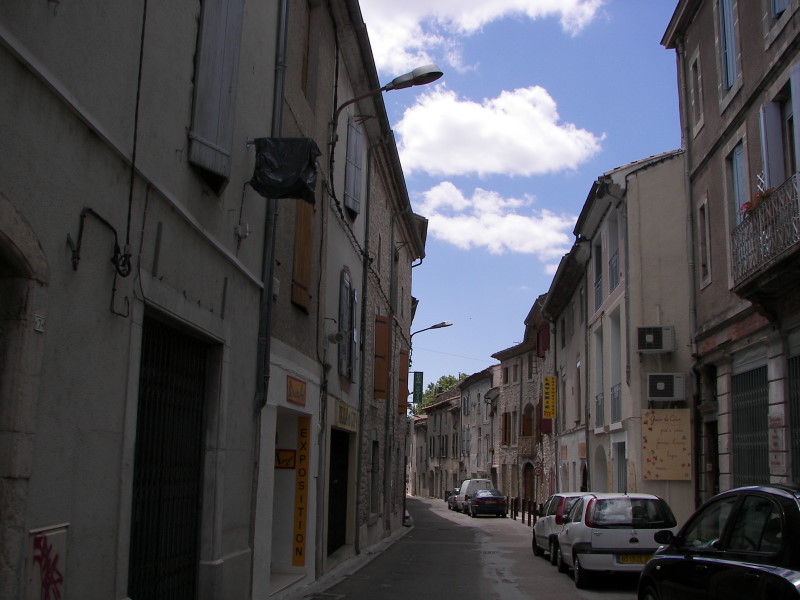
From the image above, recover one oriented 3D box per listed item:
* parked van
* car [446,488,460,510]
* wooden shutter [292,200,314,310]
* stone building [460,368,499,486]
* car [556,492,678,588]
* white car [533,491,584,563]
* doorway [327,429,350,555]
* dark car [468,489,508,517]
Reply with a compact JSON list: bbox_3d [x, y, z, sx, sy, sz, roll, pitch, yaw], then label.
[{"bbox_3d":[4.490,11.670,49.600,1.810,1.940,4.500,2,-12,-3],"label":"parked van"},{"bbox_3d":[4.190,12.828,53.645,1.700,1.420,4.100,2,-12,-5],"label":"car"},{"bbox_3d":[-1.336,-0.669,11.449,0.070,1.650,0.980,0,-10,6],"label":"wooden shutter"},{"bbox_3d":[9.030,10.243,59.974,7.500,9.300,13.000,2,-10,-5],"label":"stone building"},{"bbox_3d":[3.633,4.068,14.307,1.660,1.450,3.830,0,-13,5],"label":"car"},{"bbox_3d":[4.018,5.039,18.509,1.660,1.470,3.830,1,-13,2],"label":"white car"},{"bbox_3d":[-1.172,3.528,15.579,0.220,2.200,2.900,1,-10,4],"label":"doorway"},{"bbox_3d":[4.466,10.630,43.525,1.730,1.410,4.450,1,-13,1],"label":"dark car"}]

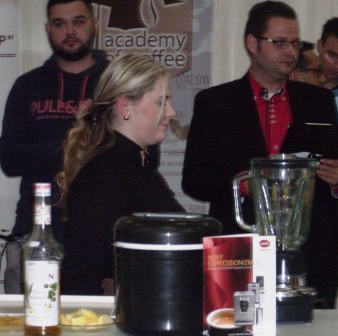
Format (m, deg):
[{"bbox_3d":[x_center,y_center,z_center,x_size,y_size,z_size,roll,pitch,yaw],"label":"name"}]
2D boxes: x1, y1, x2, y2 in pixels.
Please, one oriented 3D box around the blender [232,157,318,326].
[{"bbox_3d":[0.246,0.156,3.380,0.200,0.375,0.190,0,1,14],"label":"blender"}]

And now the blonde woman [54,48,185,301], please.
[{"bbox_3d":[-0.100,0.455,3.750,0.400,1.490,0.450,0,1,20],"label":"blonde woman"}]

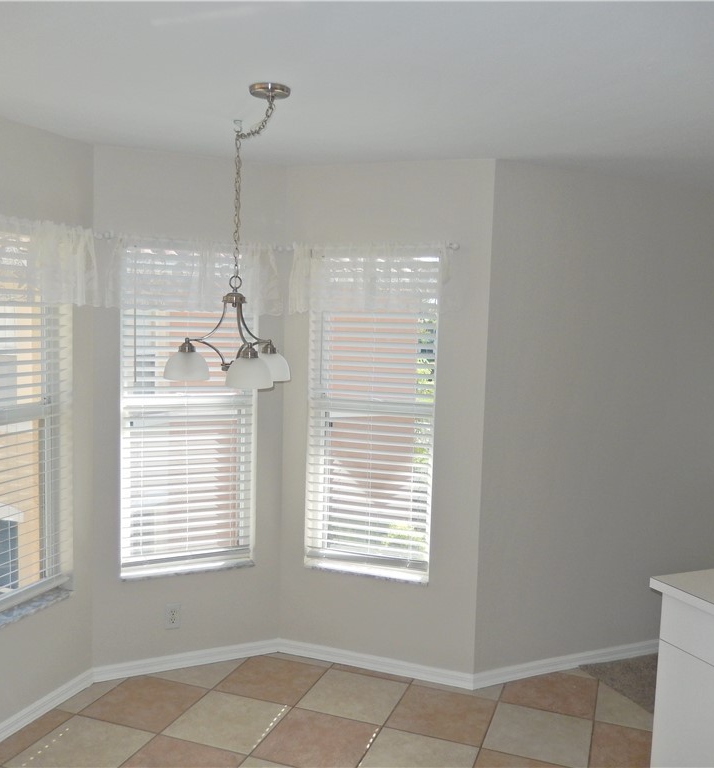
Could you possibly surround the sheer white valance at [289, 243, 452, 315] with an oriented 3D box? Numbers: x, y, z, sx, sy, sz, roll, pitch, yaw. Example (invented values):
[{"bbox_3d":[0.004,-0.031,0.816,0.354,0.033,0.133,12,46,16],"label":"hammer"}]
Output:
[{"bbox_3d":[0.051,-0.487,3.430,0.777,0.321,0.080,3,5,20],"label":"sheer white valance"}]

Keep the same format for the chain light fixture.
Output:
[{"bbox_3d":[-0.477,-0.480,2.683,0.511,1.000,0.700,2,4,0],"label":"chain light fixture"}]

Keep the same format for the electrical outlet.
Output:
[{"bbox_3d":[-0.880,1.114,3.539,0.070,0.115,0.010,0,5,-25],"label":"electrical outlet"}]

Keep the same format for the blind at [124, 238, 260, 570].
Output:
[{"bbox_3d":[-0.797,0.124,3.541,0.637,1.526,0.060,0,5,-25],"label":"blind"}]

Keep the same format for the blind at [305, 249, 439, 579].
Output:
[{"bbox_3d":[0.063,0.137,3.579,0.652,1.555,0.060,3,5,20],"label":"blind"}]

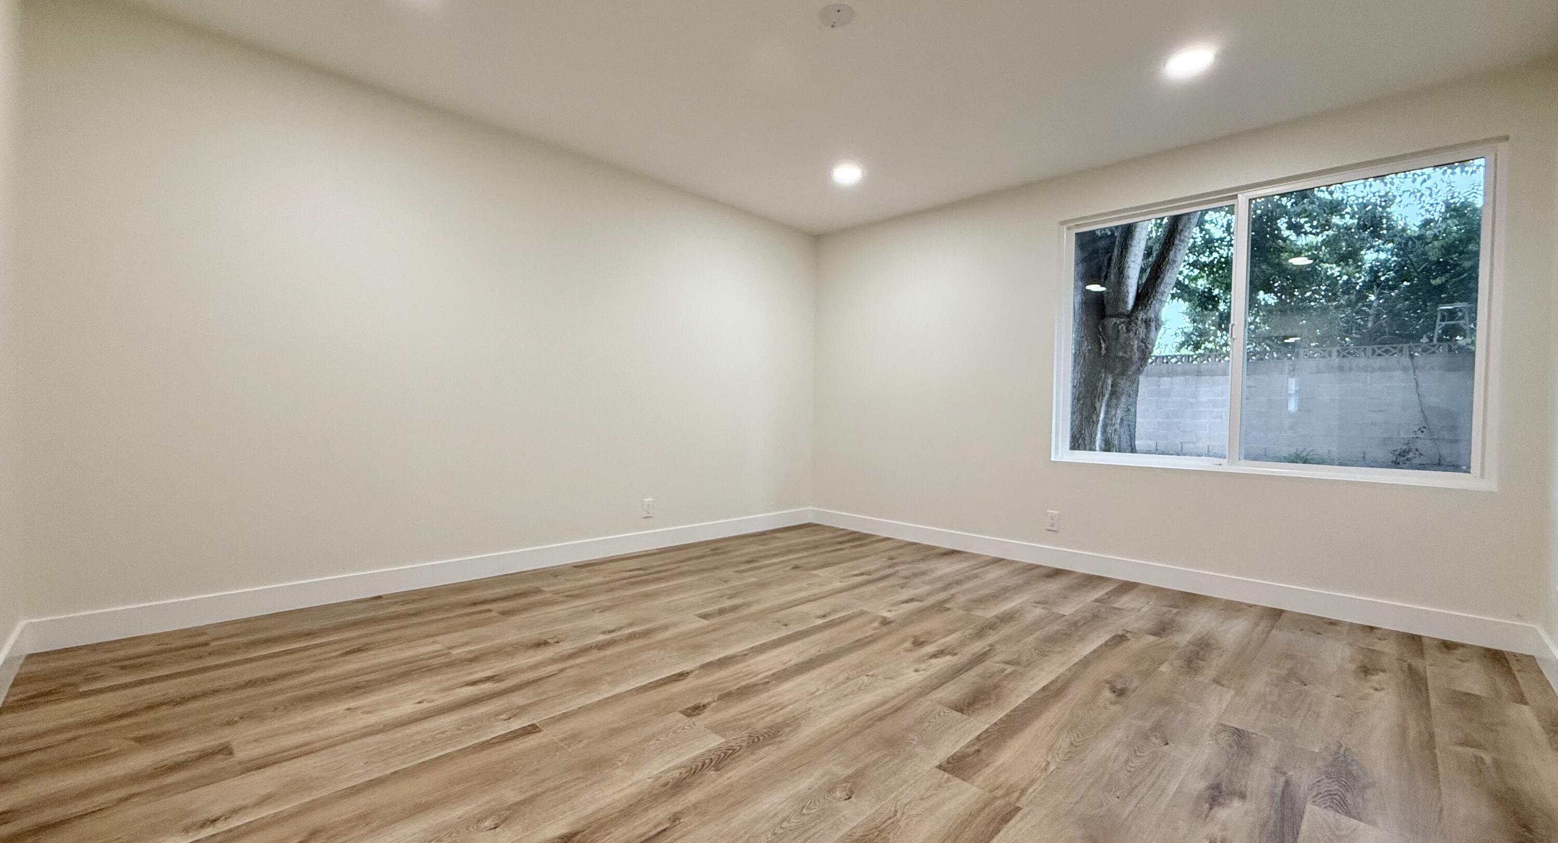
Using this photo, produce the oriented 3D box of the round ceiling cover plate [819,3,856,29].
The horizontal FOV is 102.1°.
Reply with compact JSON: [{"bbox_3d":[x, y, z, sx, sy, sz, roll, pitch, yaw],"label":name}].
[{"bbox_3d":[0.216,-1.516,2.355,0.138,0.010,0.138,1,1,0],"label":"round ceiling cover plate"}]

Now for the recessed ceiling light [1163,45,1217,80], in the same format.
[{"bbox_3d":[1.700,-1.473,2.605,0.182,0.025,0.182,2,1,44],"label":"recessed ceiling light"}]

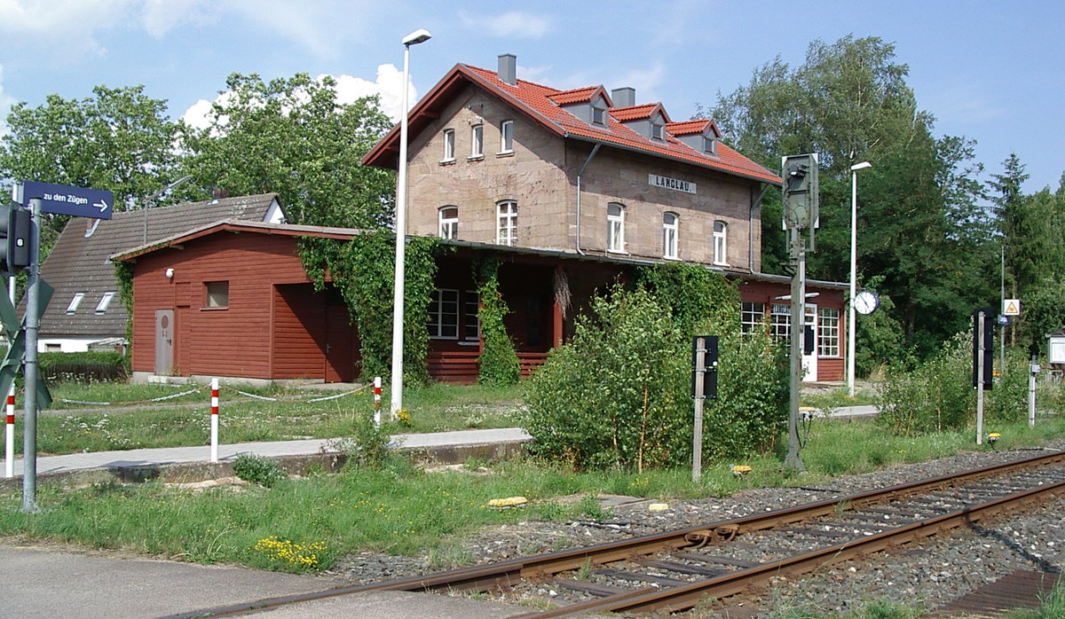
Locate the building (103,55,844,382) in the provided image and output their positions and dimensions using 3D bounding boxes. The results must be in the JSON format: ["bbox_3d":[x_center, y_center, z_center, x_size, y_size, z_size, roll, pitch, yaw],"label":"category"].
[{"bbox_3d":[0.069,-3.307,42.671,12.342,11.800,26.133,0,-2,40],"label":"building"}]

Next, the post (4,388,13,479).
[{"bbox_3d":[-5.165,1.194,11.591,0.078,0.953,0.078,0,-2,40],"label":"post"}]

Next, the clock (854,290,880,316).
[{"bbox_3d":[9.382,-0.187,32.824,0.680,0.680,0.200,0,-2,40],"label":"clock"}]

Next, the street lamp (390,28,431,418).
[{"bbox_3d":[-2.149,-1.546,20.516,0.640,6.885,0.260,0,-2,40],"label":"street lamp"}]

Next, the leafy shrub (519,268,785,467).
[{"bbox_3d":[1.766,0.823,16.784,3.000,2.604,3.700,0,-2,40],"label":"leafy shrub"}]

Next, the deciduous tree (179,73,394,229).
[{"bbox_3d":[-13.633,-4.797,65.157,12.000,16.872,12.000,0,-2,40],"label":"deciduous tree"}]

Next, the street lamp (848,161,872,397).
[{"bbox_3d":[9.284,-0.869,33.106,0.640,6.697,0.260,0,-2,40],"label":"street lamp"}]

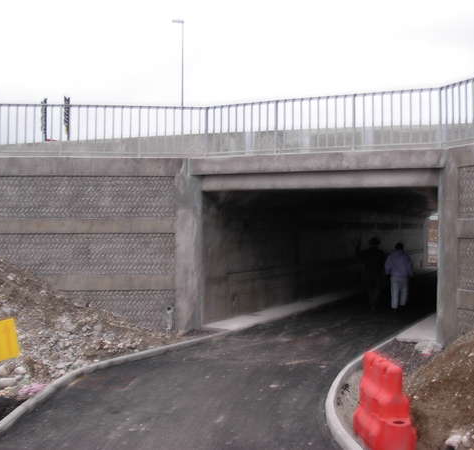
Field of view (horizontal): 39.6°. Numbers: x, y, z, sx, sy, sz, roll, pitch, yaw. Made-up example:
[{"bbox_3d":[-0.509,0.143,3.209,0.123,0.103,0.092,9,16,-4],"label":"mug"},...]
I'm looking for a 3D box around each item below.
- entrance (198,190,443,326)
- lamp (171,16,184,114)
[{"bbox_3d":[1.600,0.690,12.750,4.600,2.720,1.500,0,-1,26],"label":"entrance"},{"bbox_3d":[-3.160,-6.300,35.000,0.650,9.100,0.280,0,0,-6],"label":"lamp"}]

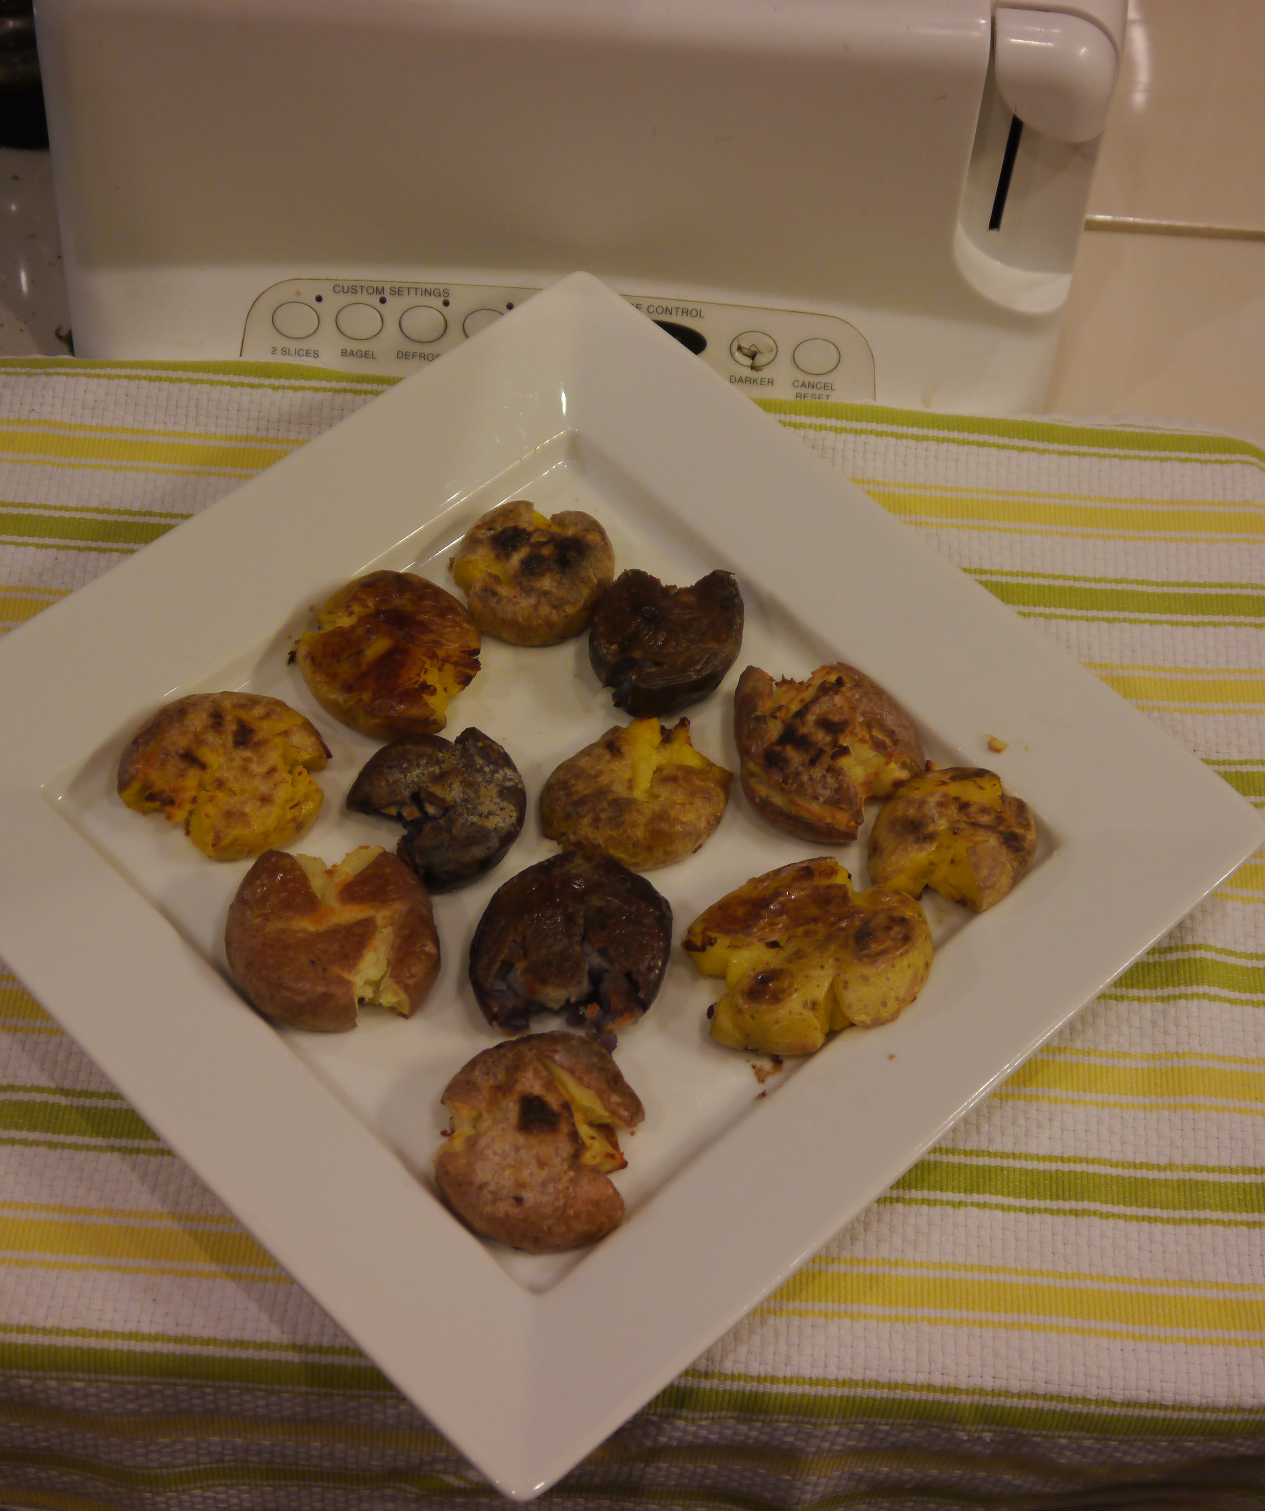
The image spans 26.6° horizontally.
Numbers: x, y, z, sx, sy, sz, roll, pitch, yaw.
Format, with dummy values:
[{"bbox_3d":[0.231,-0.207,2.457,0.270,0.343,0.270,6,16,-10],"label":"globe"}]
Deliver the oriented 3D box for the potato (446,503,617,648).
[{"bbox_3d":[-0.032,-0.059,0.867,0.052,0.022,0.055,2,55,-2],"label":"potato"}]

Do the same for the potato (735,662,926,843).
[{"bbox_3d":[0.059,-0.002,0.831,0.059,0.026,0.064,-11,57,-11],"label":"potato"}]

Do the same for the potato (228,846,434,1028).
[{"bbox_3d":[-0.088,0.054,0.783,0.065,0.026,0.058,11,55,4],"label":"potato"}]

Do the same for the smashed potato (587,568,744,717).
[{"bbox_3d":[0.011,-0.038,0.855,0.047,0.022,0.060,21,57,11],"label":"smashed potato"}]

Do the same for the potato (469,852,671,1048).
[{"bbox_3d":[-0.018,0.058,0.785,0.058,0.025,0.063,2,55,-2],"label":"potato"}]

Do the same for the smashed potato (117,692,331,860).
[{"bbox_3d":[-0.124,0.006,0.815,0.065,0.025,0.055,14,56,6],"label":"smashed potato"}]

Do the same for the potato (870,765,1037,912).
[{"bbox_3d":[0.098,0.026,0.818,0.047,0.021,0.052,39,62,21],"label":"potato"}]

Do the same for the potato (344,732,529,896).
[{"bbox_3d":[-0.059,0.015,0.814,0.053,0.022,0.054,31,59,17],"label":"potato"}]

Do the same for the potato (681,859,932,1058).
[{"bbox_3d":[0.051,0.059,0.787,0.076,0.028,0.059,-19,59,-16],"label":"potato"}]

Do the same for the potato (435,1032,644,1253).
[{"bbox_3d":[-0.026,0.109,0.749,0.060,0.026,0.065,5,55,0],"label":"potato"}]

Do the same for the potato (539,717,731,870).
[{"bbox_3d":[0.001,0.012,0.820,0.061,0.023,0.048,-23,60,-18],"label":"potato"}]

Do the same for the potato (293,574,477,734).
[{"bbox_3d":[-0.077,-0.032,0.845,0.057,0.024,0.059,2,55,-2],"label":"potato"}]

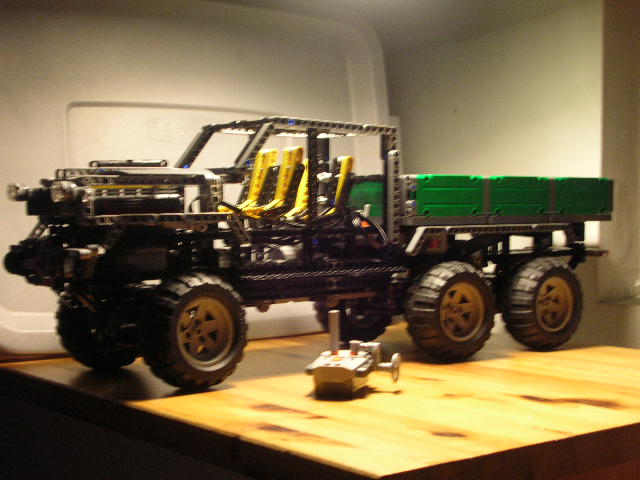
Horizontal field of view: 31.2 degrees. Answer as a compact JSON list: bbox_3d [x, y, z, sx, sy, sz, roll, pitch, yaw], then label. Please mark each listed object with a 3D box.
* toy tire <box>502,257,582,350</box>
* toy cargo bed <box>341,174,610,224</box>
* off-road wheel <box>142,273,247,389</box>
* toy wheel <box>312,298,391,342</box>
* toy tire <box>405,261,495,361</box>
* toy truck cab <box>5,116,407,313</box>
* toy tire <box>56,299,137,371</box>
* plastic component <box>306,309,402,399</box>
[{"bbox_3d":[0.228,0.065,1.170,0.096,0.096,0.042,-1,3,-36],"label":"toy tire"},{"bbox_3d":[0.168,-0.042,1.221,0.306,0.048,0.114,-1,3,-36],"label":"toy cargo bed"},{"bbox_3d":[-0.102,0.073,0.929,0.096,0.096,0.042,-2,3,-42],"label":"off-road wheel"},{"bbox_3d":[0.035,0.063,1.226,0.096,0.096,0.042,-1,3,-36],"label":"toy wheel"},{"bbox_3d":[0.125,0.068,1.094,0.096,0.096,0.042,-1,3,-36],"label":"toy tire"},{"bbox_3d":[-0.101,-0.022,1.024,0.367,0.168,0.114,-1,3,-36],"label":"toy truck cab"},{"bbox_3d":[-0.195,0.068,1.056,0.096,0.096,0.042,-2,3,-42],"label":"toy tire"},{"bbox_3d":[0.029,0.091,0.931,0.066,0.060,0.068,0,2,10],"label":"plastic component"}]

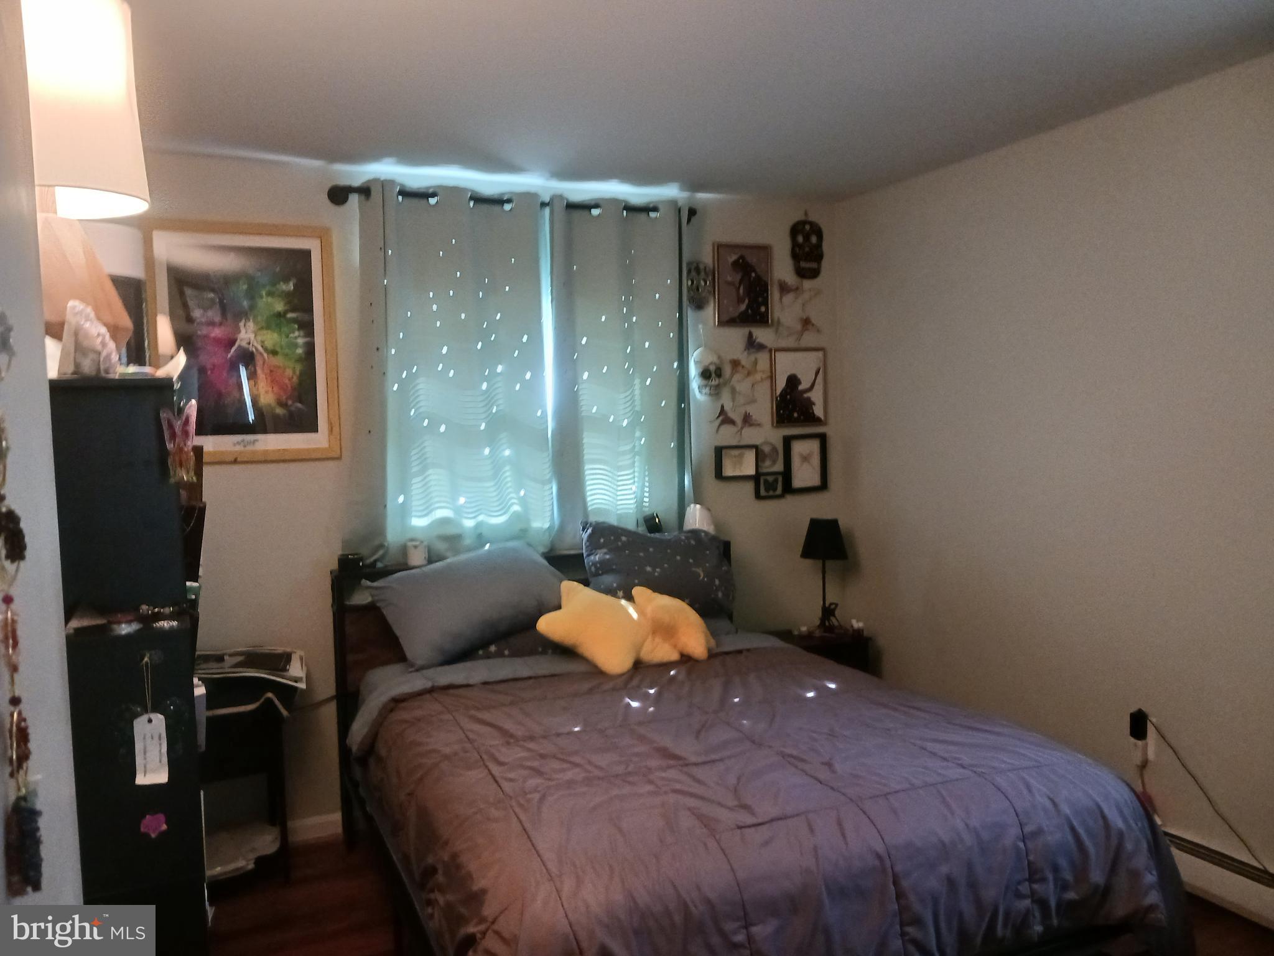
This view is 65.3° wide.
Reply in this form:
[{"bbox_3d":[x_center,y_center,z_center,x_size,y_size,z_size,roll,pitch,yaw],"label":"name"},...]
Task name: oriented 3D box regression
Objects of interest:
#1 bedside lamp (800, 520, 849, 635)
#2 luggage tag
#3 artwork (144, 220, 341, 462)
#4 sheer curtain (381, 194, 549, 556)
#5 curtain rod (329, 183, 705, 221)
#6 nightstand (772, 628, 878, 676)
[{"bbox_3d":[0.744,0.390,3.951,0.221,0.461,0.221,-1,4,0],"label":"bedside lamp"},{"bbox_3d":[-0.986,0.488,2.009,0.062,0.269,0.011,-3,4,-24],"label":"luggage tag"},{"bbox_3d":[-1.281,-0.441,3.247,0.579,0.774,0.023,-3,4,-24],"label":"artwork"},{"bbox_3d":[-0.574,-0.355,3.487,0.590,1.285,0.103,-3,4,-24],"label":"sheer curtain"},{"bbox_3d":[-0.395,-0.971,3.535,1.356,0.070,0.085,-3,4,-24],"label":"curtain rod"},{"bbox_3d":[0.652,0.893,3.944,0.395,0.549,0.385,-3,4,-24],"label":"nightstand"}]

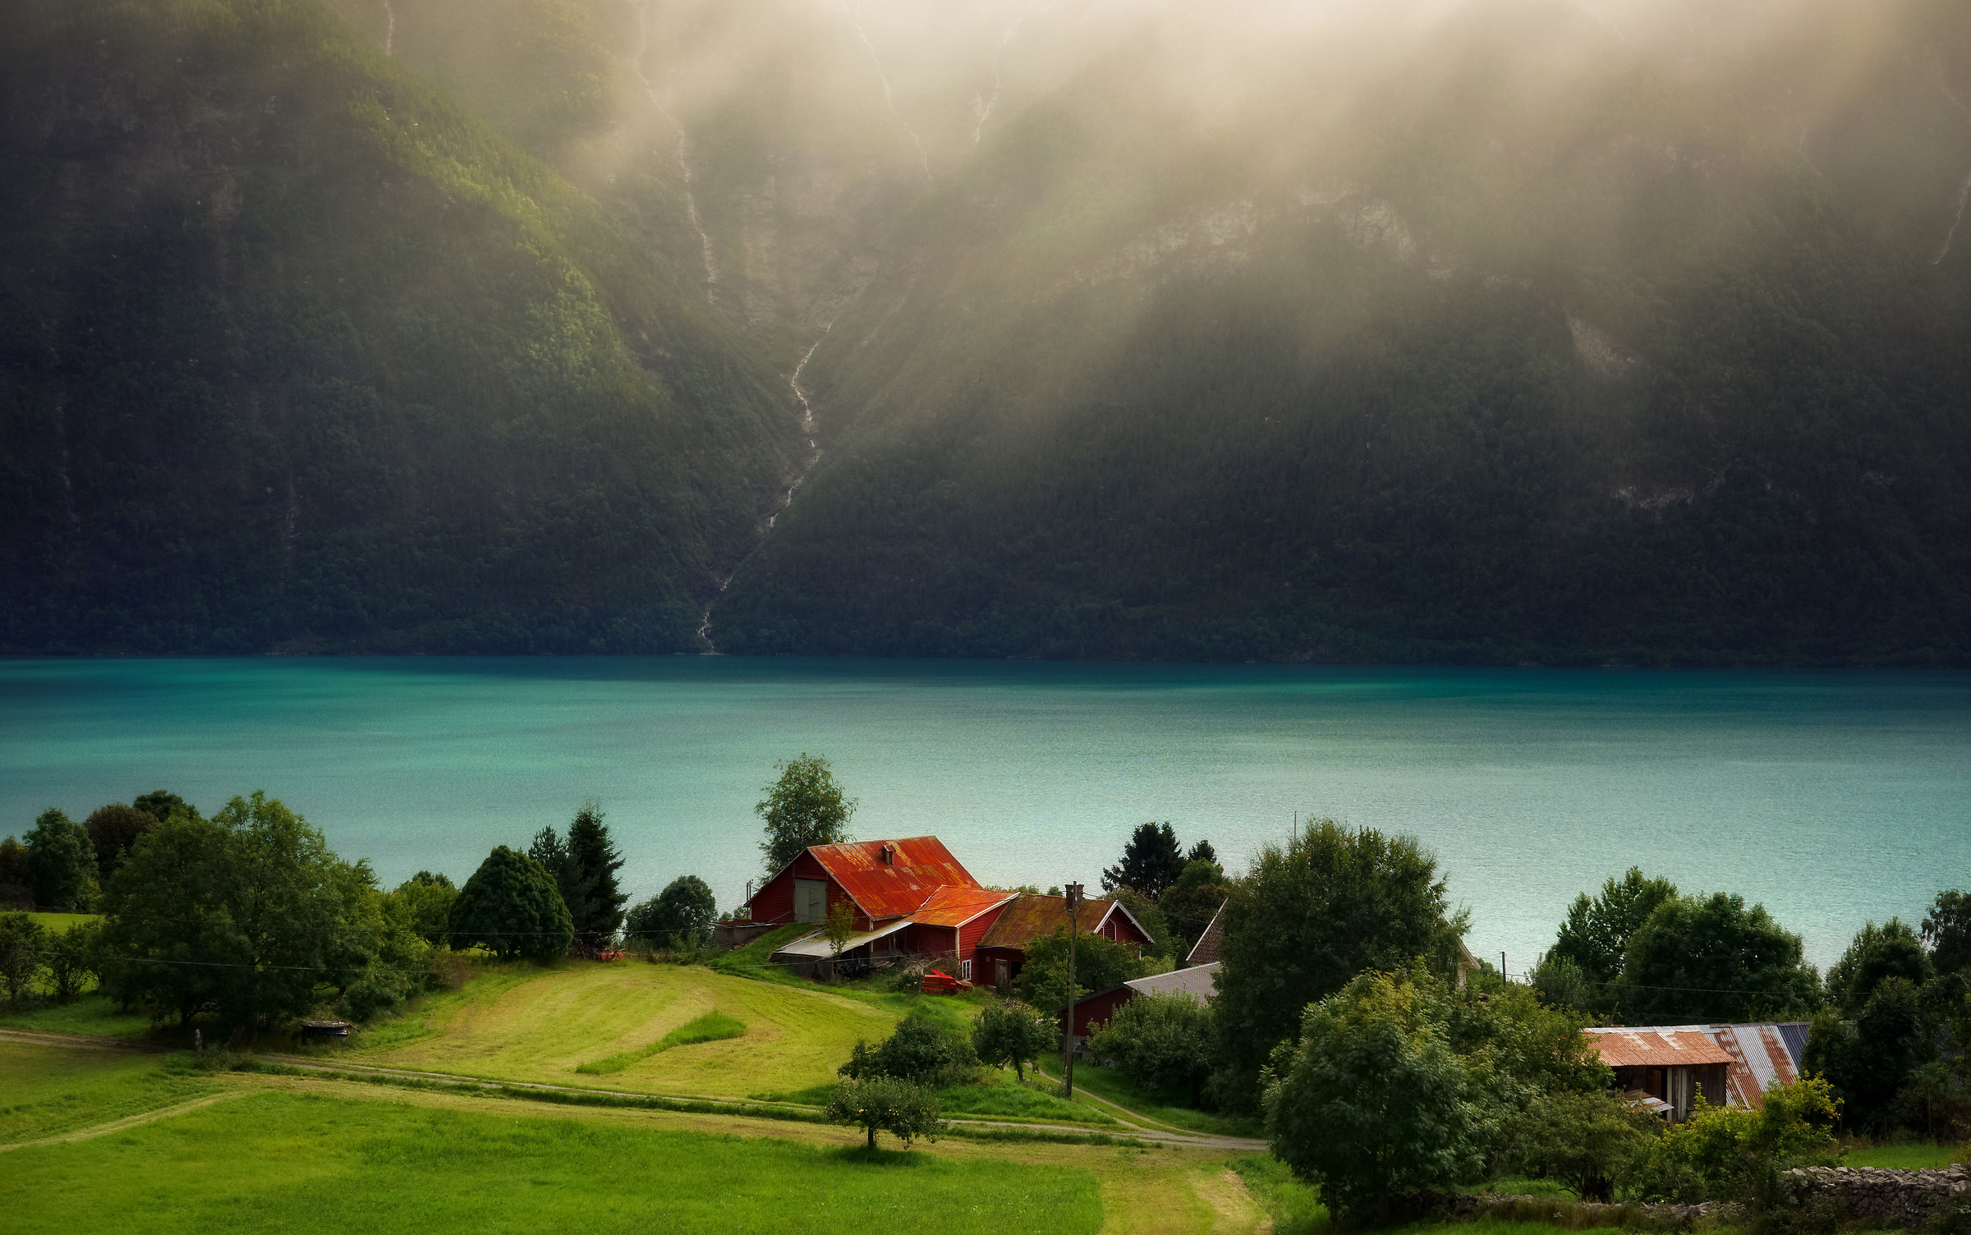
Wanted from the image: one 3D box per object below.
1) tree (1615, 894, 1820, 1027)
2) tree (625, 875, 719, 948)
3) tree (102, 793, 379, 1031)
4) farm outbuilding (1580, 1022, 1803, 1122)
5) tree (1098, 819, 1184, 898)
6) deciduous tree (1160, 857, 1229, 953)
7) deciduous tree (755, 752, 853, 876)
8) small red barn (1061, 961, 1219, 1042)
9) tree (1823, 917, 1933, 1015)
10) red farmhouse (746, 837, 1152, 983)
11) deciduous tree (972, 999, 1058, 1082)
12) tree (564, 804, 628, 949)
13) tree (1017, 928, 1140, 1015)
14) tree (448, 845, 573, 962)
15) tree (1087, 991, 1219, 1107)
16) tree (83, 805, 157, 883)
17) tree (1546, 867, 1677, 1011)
[{"bbox_3d":[40.602,19.649,206.000,11.248,8.780,10.123,0,2,0],"label":"tree"},{"bbox_3d":[-19.360,18.369,230.000,5.898,4.949,5.309,0,2,0],"label":"tree"},{"bbox_3d":[-37.360,14.819,187.000,14.000,11.994,11.900,0,2,0],"label":"tree"},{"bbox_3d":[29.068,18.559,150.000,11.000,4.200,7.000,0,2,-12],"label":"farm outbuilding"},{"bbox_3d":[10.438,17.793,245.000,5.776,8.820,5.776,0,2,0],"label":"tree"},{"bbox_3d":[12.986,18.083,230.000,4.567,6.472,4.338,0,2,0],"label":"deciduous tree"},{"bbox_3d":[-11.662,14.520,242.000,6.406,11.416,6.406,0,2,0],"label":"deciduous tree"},{"bbox_3d":[10.009,20.762,196.323,7.400,4.300,10.500,1,3,33],"label":"small red barn"},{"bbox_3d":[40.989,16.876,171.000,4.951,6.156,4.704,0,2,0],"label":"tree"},{"bbox_3d":[-2.100,17.427,220.018,20.500,7.581,13.000,1,3,32],"label":"red farmhouse"},{"bbox_3d":[1.363,19.232,169.000,4.054,3.776,3.852,0,2,0],"label":"deciduous tree"},{"bbox_3d":[-23.604,15.805,226.000,3.926,8.978,3.926,0,2,0],"label":"tree"},{"bbox_3d":[4.988,19.172,201.000,6.901,5.074,6.556,0,2,0],"label":"tree"},{"bbox_3d":[-27.263,16.515,214.000,7.170,6.819,6.811,0,2,0],"label":"tree"},{"bbox_3d":[8.161,21.047,181.000,6.364,5.692,6.046,0,2,0],"label":"tree"},{"bbox_3d":[-63.117,17.615,272.000,5.963,7.766,5.963,0,2,0],"label":"tree"},{"bbox_3d":[36.587,19.485,216.000,8.041,10.011,8.041,0,2,0],"label":"tree"}]

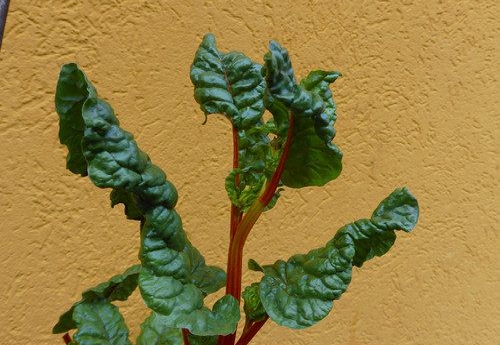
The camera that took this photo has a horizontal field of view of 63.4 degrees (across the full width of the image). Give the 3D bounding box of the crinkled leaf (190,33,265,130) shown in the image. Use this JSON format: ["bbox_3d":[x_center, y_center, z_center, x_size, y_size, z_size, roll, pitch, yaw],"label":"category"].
[{"bbox_3d":[-0.032,-0.134,0.600,0.112,0.143,0.075,-9,-7,6],"label":"crinkled leaf"}]

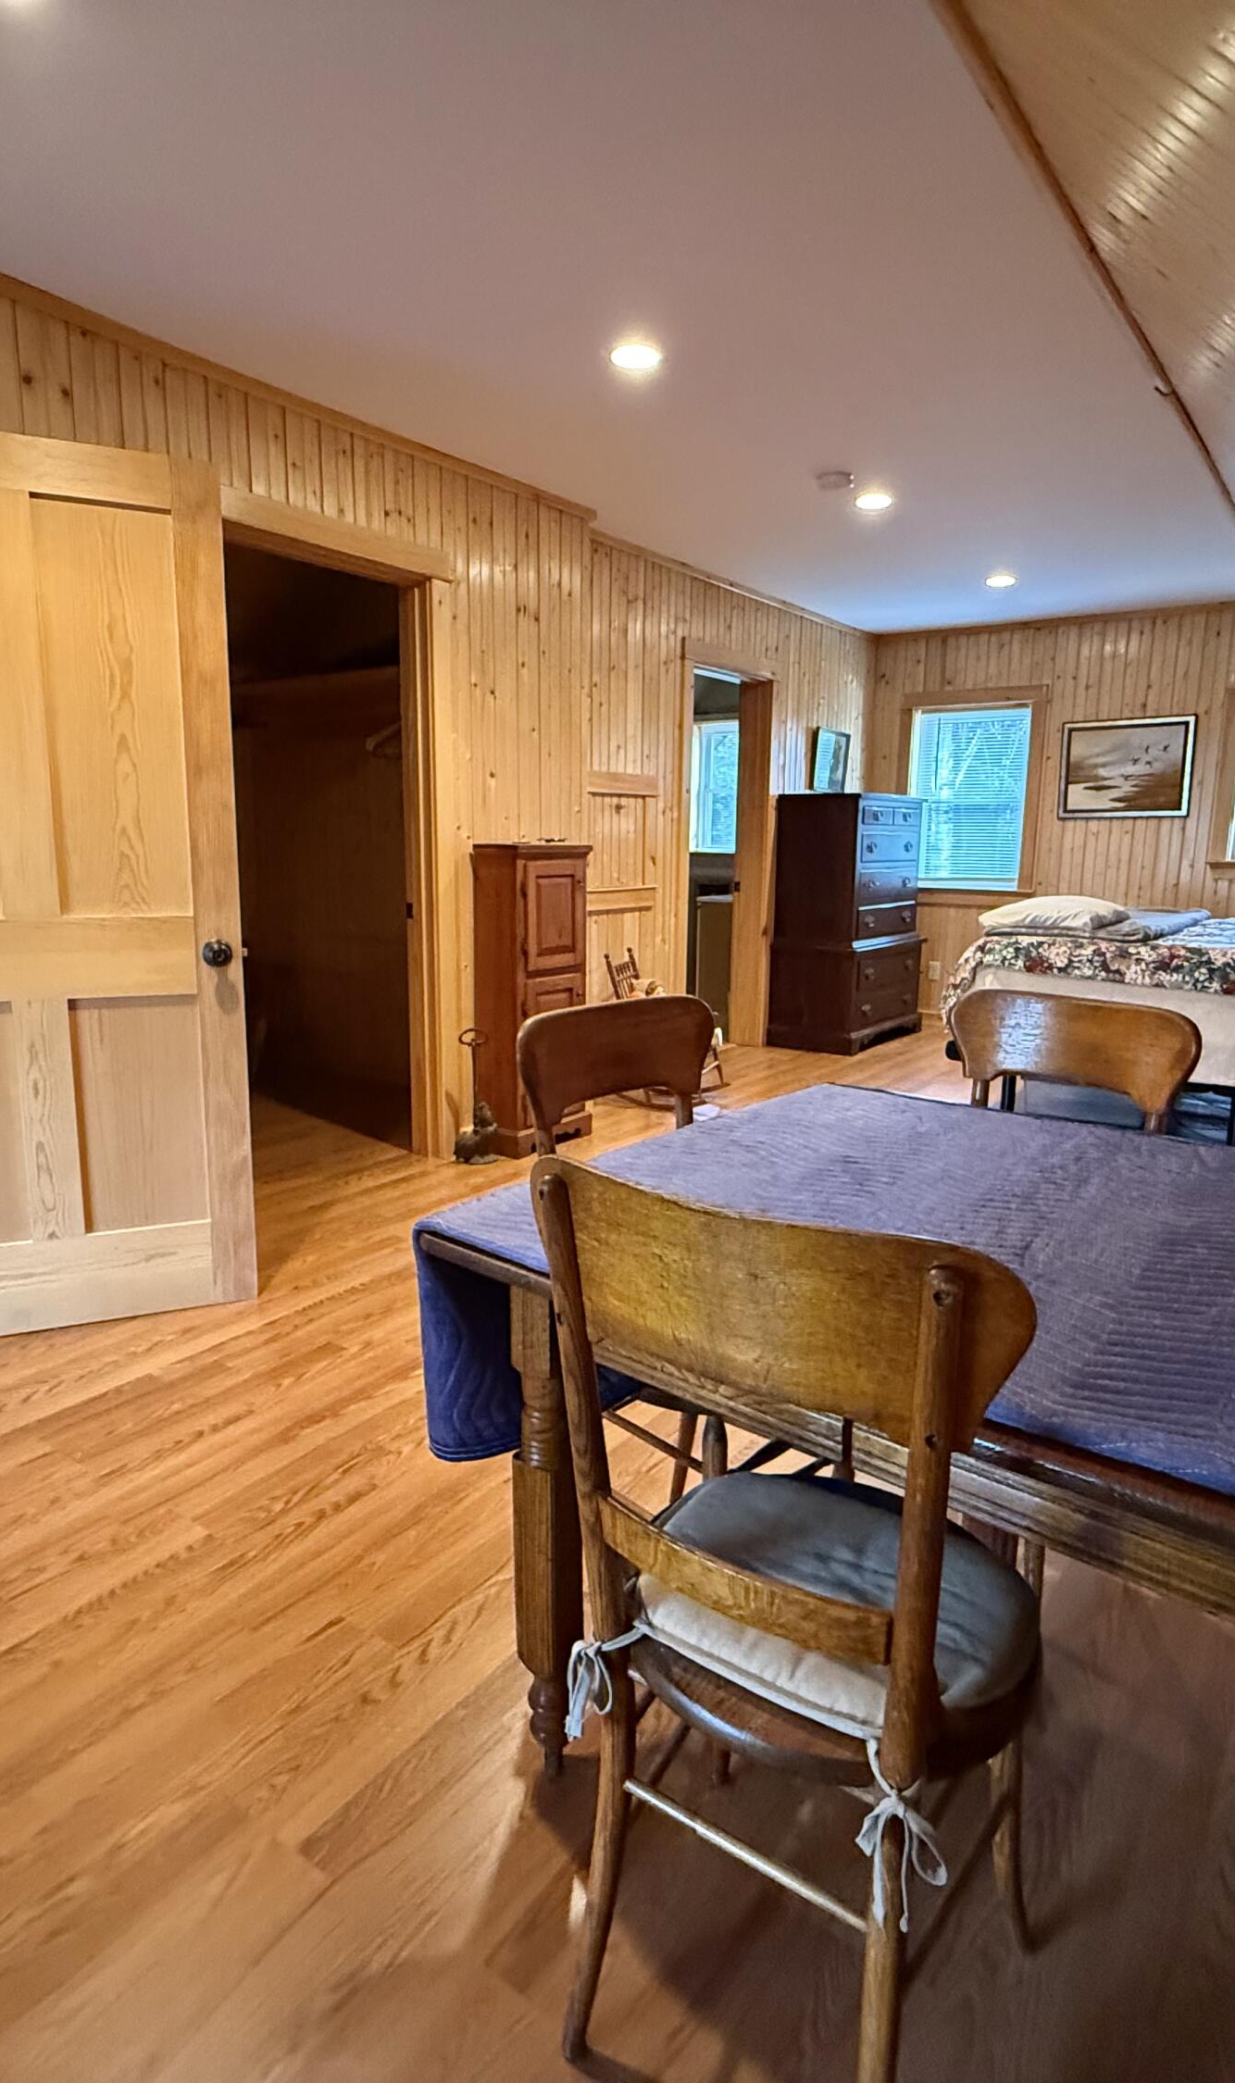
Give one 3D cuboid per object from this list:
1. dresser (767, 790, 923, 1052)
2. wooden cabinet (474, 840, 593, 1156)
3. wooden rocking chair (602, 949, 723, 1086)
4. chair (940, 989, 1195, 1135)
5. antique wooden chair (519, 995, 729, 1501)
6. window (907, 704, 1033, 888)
[{"bbox_3d":[1.403,-0.721,6.697,0.515,1.420,1.060,8,13,34],"label":"dresser"},{"bbox_3d":[-0.344,-0.175,4.316,0.310,1.145,0.460,8,13,34],"label":"wooden cabinet"},{"bbox_3d":[0.237,-0.091,5.231,0.520,0.670,0.360,5,11,22],"label":"wooden rocking chair"},{"bbox_3d":[0.627,0.410,1.862,0.430,0.905,0.480,10,14,40],"label":"chair"},{"bbox_3d":[0.154,0.424,1.745,0.430,0.905,0.480,-8,14,-40],"label":"antique wooden chair"},{"bbox_3d":[2.144,-1.502,6.942,0.748,1.088,0.080,8,13,34],"label":"window"}]

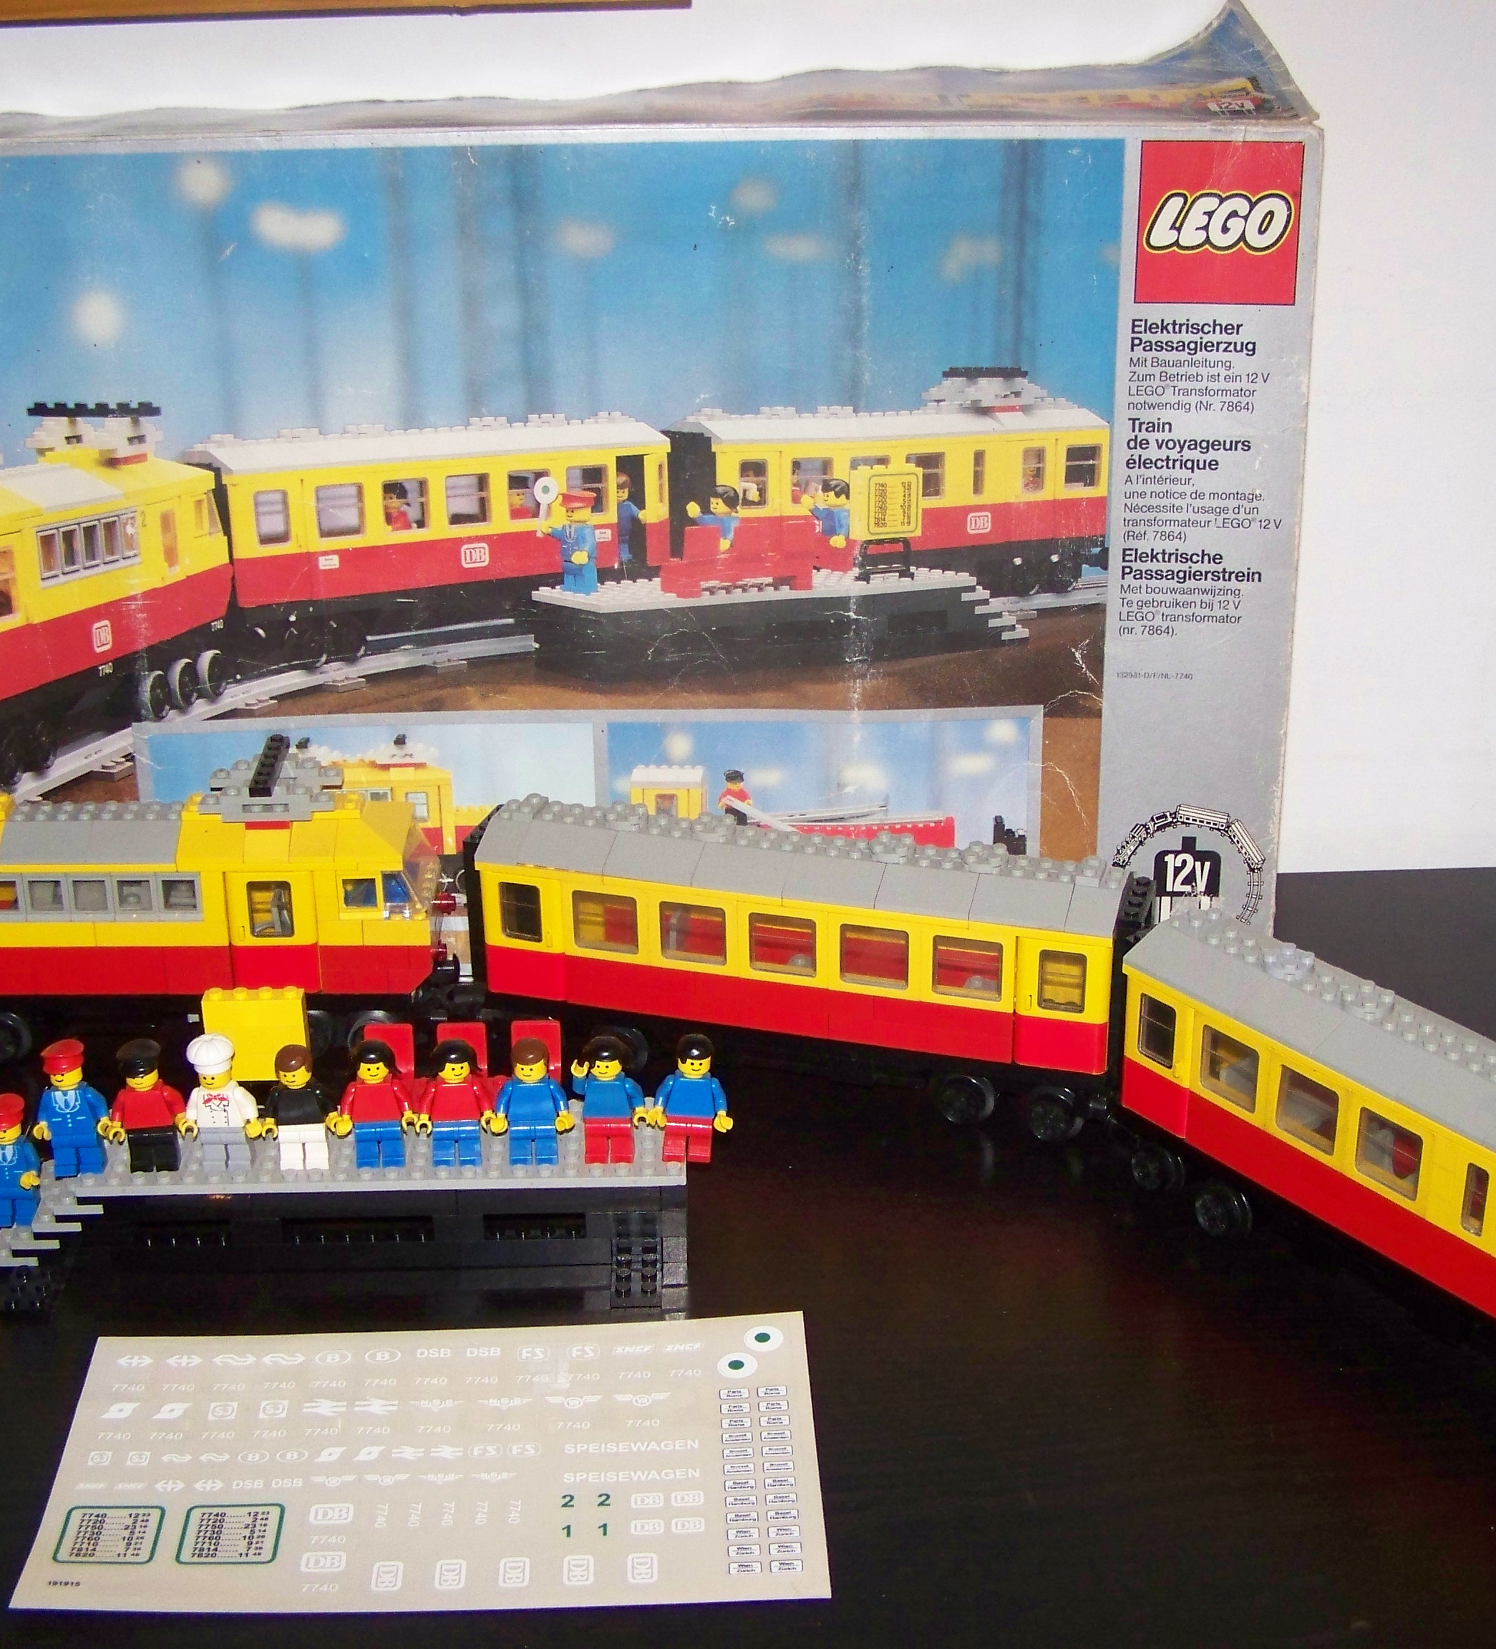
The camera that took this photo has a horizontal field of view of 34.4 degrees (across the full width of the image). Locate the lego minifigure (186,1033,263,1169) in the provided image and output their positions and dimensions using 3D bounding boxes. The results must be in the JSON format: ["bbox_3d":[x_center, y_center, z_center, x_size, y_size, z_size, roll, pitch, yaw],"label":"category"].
[{"bbox_3d":[-0.166,0.088,0.763,0.025,0.047,0.015,0,23,0],"label":"lego minifigure"}]

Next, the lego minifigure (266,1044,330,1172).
[{"bbox_3d":[-0.140,0.089,0.757,0.025,0.042,0.015,-1,24,0],"label":"lego minifigure"}]

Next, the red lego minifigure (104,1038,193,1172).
[{"bbox_3d":[-0.187,0.090,0.757,0.025,0.043,0.015,-1,24,0],"label":"red lego minifigure"}]

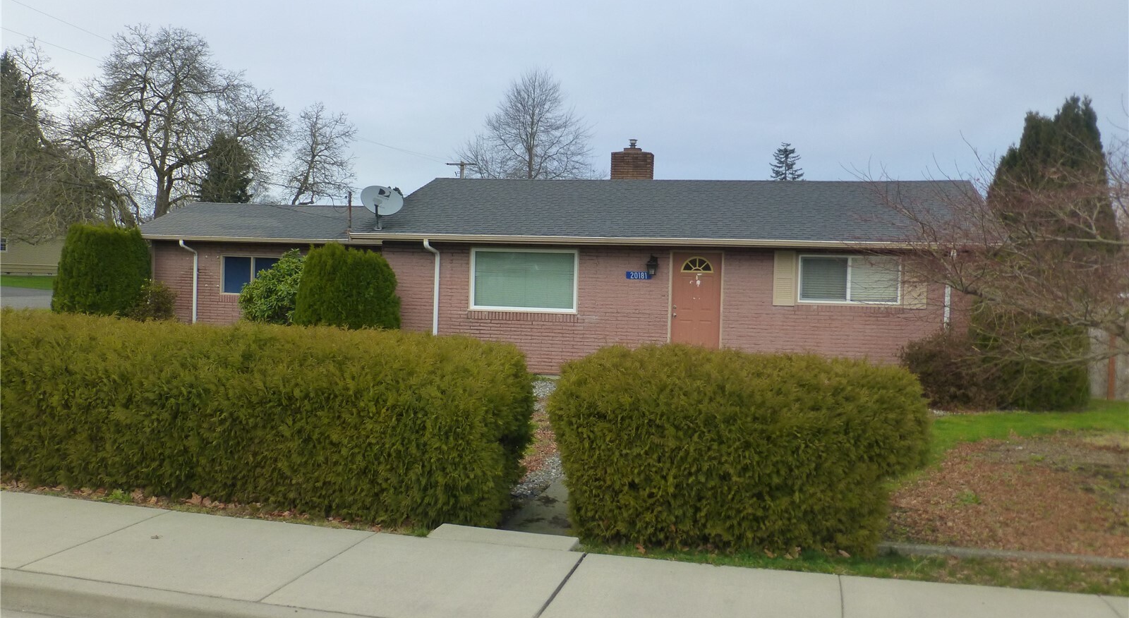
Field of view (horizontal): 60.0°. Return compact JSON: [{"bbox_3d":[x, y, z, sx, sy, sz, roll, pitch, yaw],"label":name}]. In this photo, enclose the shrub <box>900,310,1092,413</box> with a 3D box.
[{"bbox_3d":[6.539,0.766,14.861,2.600,1.500,2.000,2,1,14],"label":"shrub"}]

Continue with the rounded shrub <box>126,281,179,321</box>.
[{"bbox_3d":[-9.352,0.092,22.183,1.200,1.520,1.200,2,1,14],"label":"rounded shrub"}]

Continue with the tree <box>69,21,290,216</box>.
[{"bbox_3d":[-17.892,-6.588,45.141,9.600,13.000,9.600,2,1,14],"label":"tree"}]

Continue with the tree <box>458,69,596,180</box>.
[{"bbox_3d":[-2.302,-6.614,55.148,7.500,13.700,7.500,2,1,14],"label":"tree"}]

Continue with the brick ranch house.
[{"bbox_3d":[-0.923,-1.170,22.090,18.700,4.570,8.400,2,1,14],"label":"brick ranch house"}]

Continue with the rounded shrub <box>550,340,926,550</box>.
[{"bbox_3d":[1.135,0.930,6.587,2.430,1.240,1.300,2,1,14],"label":"rounded shrub"}]

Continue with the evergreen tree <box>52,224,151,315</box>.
[{"bbox_3d":[-10.640,-0.542,22.500,2.240,2.700,2.000,2,1,14],"label":"evergreen tree"}]

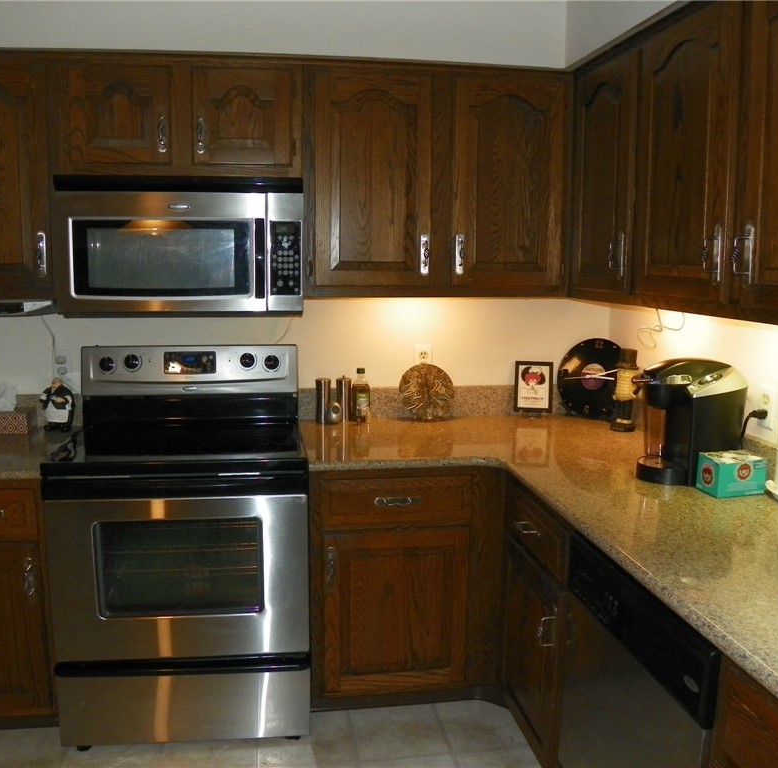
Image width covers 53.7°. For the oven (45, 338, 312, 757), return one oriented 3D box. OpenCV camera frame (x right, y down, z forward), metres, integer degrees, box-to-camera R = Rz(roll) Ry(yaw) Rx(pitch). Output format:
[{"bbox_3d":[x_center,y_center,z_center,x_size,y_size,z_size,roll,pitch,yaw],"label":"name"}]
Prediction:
[{"bbox_3d":[-0.653,0.476,2.534,0.758,1.165,0.645,-1,9,-8],"label":"oven"}]

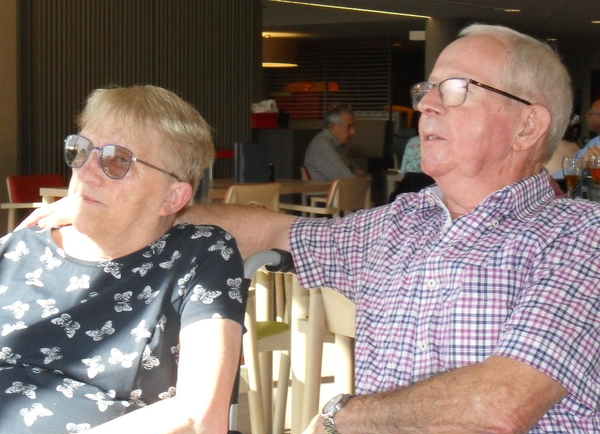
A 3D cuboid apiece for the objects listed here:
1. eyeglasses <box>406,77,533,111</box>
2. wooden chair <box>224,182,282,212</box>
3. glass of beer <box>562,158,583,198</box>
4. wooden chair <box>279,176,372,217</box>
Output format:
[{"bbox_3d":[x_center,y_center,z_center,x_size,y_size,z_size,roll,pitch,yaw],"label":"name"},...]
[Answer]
[{"bbox_3d":[0.248,-0.151,1.880,0.145,0.045,0.140,13,-5,-30],"label":"eyeglasses"},{"bbox_3d":[-0.418,0.229,6.852,0.520,0.800,0.540,3,5,34],"label":"wooden chair"},{"bbox_3d":[1.143,-0.153,5.607,0.082,0.190,0.082,0,4,0],"label":"glass of beer"},{"bbox_3d":[0.099,0.179,7.614,0.520,0.800,0.540,3,5,33],"label":"wooden chair"}]

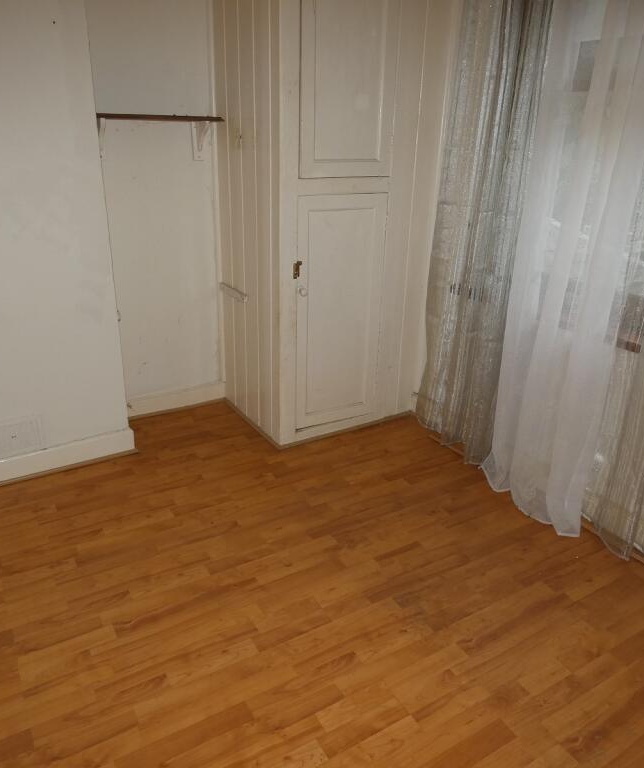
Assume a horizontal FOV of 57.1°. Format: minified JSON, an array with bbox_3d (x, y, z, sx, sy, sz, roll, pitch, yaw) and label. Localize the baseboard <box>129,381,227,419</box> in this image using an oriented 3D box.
[{"bbox_3d":[-0.824,0.082,3.260,0.613,0.115,0.022,-12,27,-29],"label":"baseboard"}]

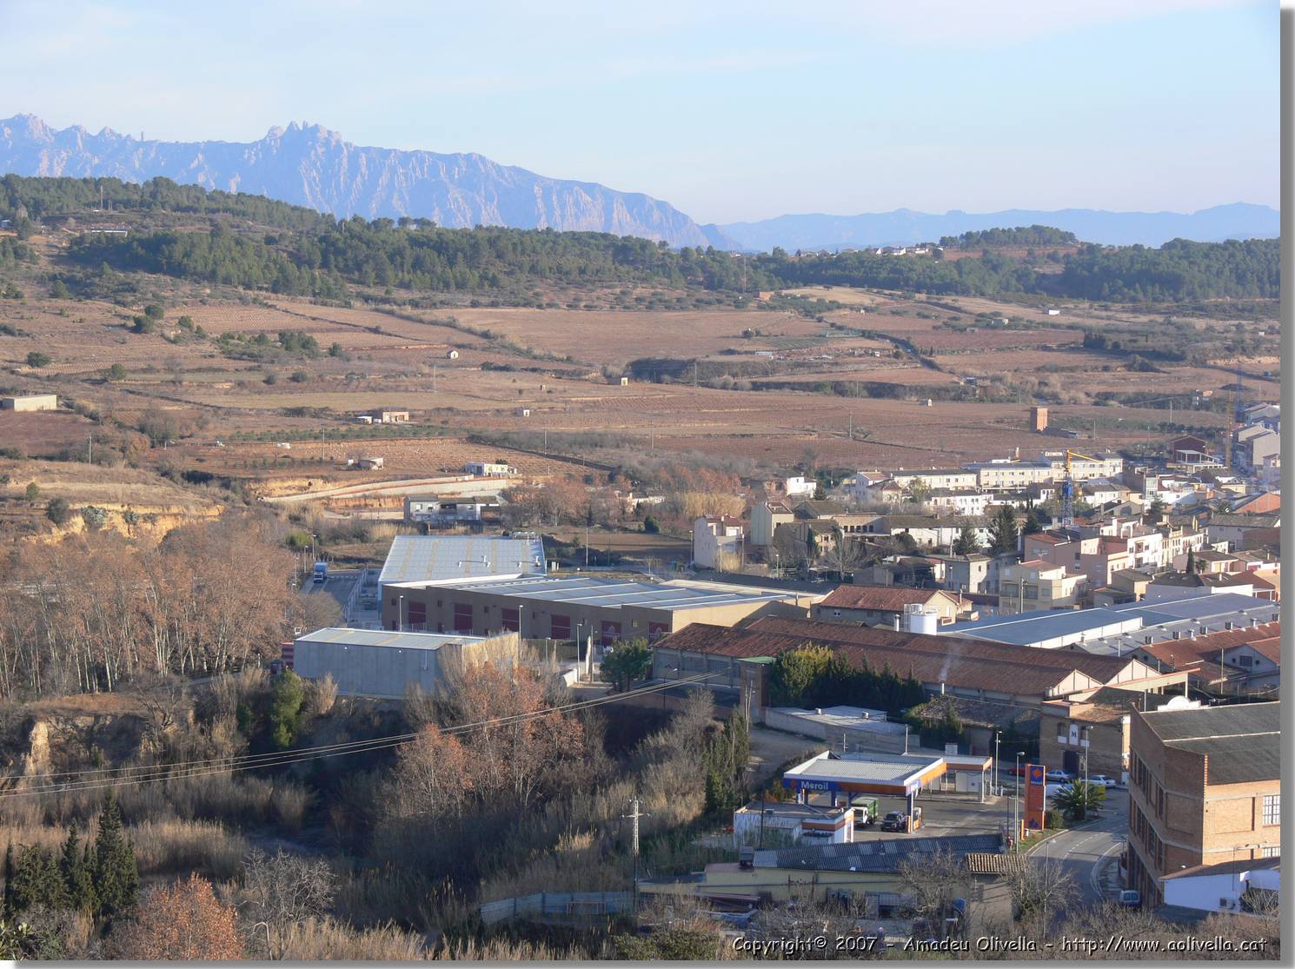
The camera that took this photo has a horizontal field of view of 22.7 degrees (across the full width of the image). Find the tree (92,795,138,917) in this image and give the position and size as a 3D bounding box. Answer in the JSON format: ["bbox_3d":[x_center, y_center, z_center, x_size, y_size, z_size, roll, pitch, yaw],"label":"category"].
[{"bbox_3d":[-44.987,31.336,271.673,3.600,10.400,3.600,0,4,0],"label":"tree"}]

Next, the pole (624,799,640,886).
[{"bbox_3d":[-1.291,33.492,297.708,1.800,9.300,0.450,-2,4,-33],"label":"pole"}]

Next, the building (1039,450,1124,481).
[{"bbox_3d":[135.455,-5.800,1008.546,25.500,8.800,8.000,-2,4,-24],"label":"building"}]

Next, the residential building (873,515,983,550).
[{"bbox_3d":[70.550,11.930,810.570,27.500,8.000,12.500,-1,4,-8],"label":"residential building"}]

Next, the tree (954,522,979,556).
[{"bbox_3d":[75.910,12.950,767.450,5.600,8.000,5.600,0,4,0],"label":"tree"}]

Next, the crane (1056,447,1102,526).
[{"bbox_3d":[108.270,2.910,803.390,4.000,21.500,34.000,0,4,-7],"label":"crane"}]

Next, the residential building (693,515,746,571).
[{"bbox_3d":[16.700,13.070,729.930,7.200,11.200,13.500,-1,4,-19],"label":"residential building"}]

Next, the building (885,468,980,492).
[{"bbox_3d":[86.855,-1.230,988.722,28.000,6.800,8.000,-1,4,-22],"label":"building"}]

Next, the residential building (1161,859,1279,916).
[{"bbox_3d":[54.830,36.350,296.040,11.500,4.400,9.000,3,5,37],"label":"residential building"}]

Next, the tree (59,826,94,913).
[{"bbox_3d":[-51.360,34.630,290.000,3.100,7.800,3.100,0,4,0],"label":"tree"}]

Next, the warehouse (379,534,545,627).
[{"bbox_3d":[-36.870,19.263,655.820,31.700,8.000,97.000,0,4,-3],"label":"warehouse"}]

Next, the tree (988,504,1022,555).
[{"bbox_3d":[85.690,10.770,772.320,7.200,12.100,7.200,0,4,0],"label":"tree"}]

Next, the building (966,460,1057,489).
[{"bbox_3d":[112.830,-3.220,1001.660,25.500,8.200,11.500,-1,4,-20],"label":"building"}]

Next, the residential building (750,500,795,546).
[{"bbox_3d":[29.556,9.024,756.053,5.600,10.000,11.500,-1,4,-22],"label":"residential building"}]

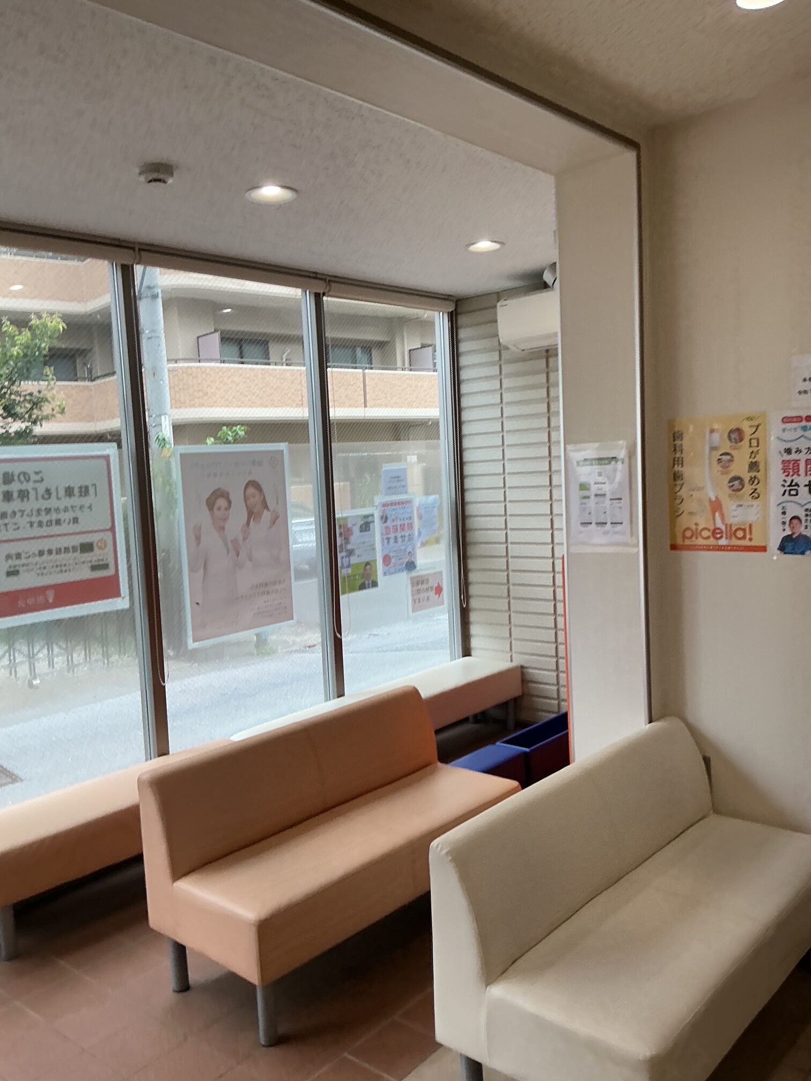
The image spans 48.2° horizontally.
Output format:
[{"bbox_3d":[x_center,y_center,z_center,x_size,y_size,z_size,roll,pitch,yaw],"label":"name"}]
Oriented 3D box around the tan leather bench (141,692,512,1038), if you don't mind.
[{"bbox_3d":[-0.172,0.935,2.874,0.514,0.660,1.162,1,6,42],"label":"tan leather bench"}]

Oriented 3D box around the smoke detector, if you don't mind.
[{"bbox_3d":[-0.742,-1.097,2.698,0.105,0.050,0.105,-3,5,0],"label":"smoke detector"}]

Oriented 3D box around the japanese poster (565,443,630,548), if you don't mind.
[{"bbox_3d":[0.609,-0.147,2.880,0.217,0.322,0.010,1,6,42],"label":"japanese poster"}]

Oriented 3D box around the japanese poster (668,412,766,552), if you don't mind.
[{"bbox_3d":[0.935,-0.170,2.730,0.302,0.411,0.010,1,6,42],"label":"japanese poster"}]

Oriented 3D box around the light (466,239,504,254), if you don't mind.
[{"bbox_3d":[0.348,-1.259,3.908,0.172,0.030,0.172,-3,5,0],"label":"light"}]

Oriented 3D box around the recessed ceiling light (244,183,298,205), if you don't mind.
[{"bbox_3d":[-0.449,-1.155,3.056,0.173,0.030,0.173,-3,5,0],"label":"recessed ceiling light"}]

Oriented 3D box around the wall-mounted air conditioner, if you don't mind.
[{"bbox_3d":[0.859,-1.117,4.551,0.800,0.264,0.230,1,6,42],"label":"wall-mounted air conditioner"}]

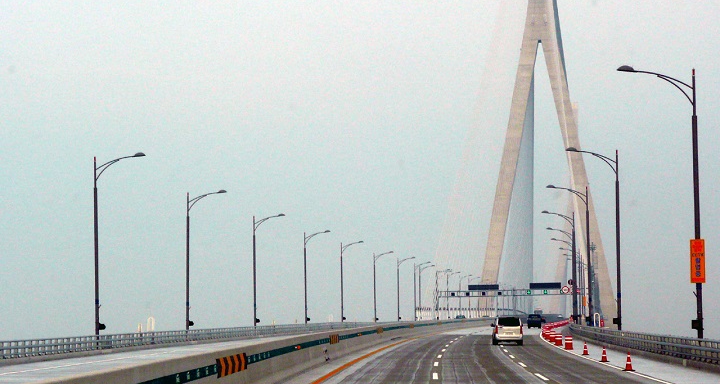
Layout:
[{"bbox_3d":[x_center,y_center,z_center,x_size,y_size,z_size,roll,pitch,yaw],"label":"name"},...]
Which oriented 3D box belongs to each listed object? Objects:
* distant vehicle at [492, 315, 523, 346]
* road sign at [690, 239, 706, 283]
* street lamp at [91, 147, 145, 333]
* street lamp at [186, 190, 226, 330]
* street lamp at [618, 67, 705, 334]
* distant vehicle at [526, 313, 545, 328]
[{"bbox_3d":[10.204,9.629,170.449,1.890,1.820,4.900,0,-3,2],"label":"distant vehicle"},{"bbox_3d":[13.914,2.850,101.800,0.610,1.800,0.060,-1,-4,2],"label":"road sign"},{"bbox_3d":[-14.737,3.670,152.817,3.200,12.100,0.400,-1,-4,3],"label":"street lamp"},{"bbox_3d":[-12.183,5.787,197.063,3.250,11.800,0.400,-1,-3,4],"label":"street lamp"},{"bbox_3d":[12.469,0.879,102.438,3.200,12.100,0.400,-1,-4,2],"label":"street lamp"},{"bbox_3d":[24.937,18.464,352.287,1.860,1.790,4.600,-1,-3,5],"label":"distant vehicle"}]

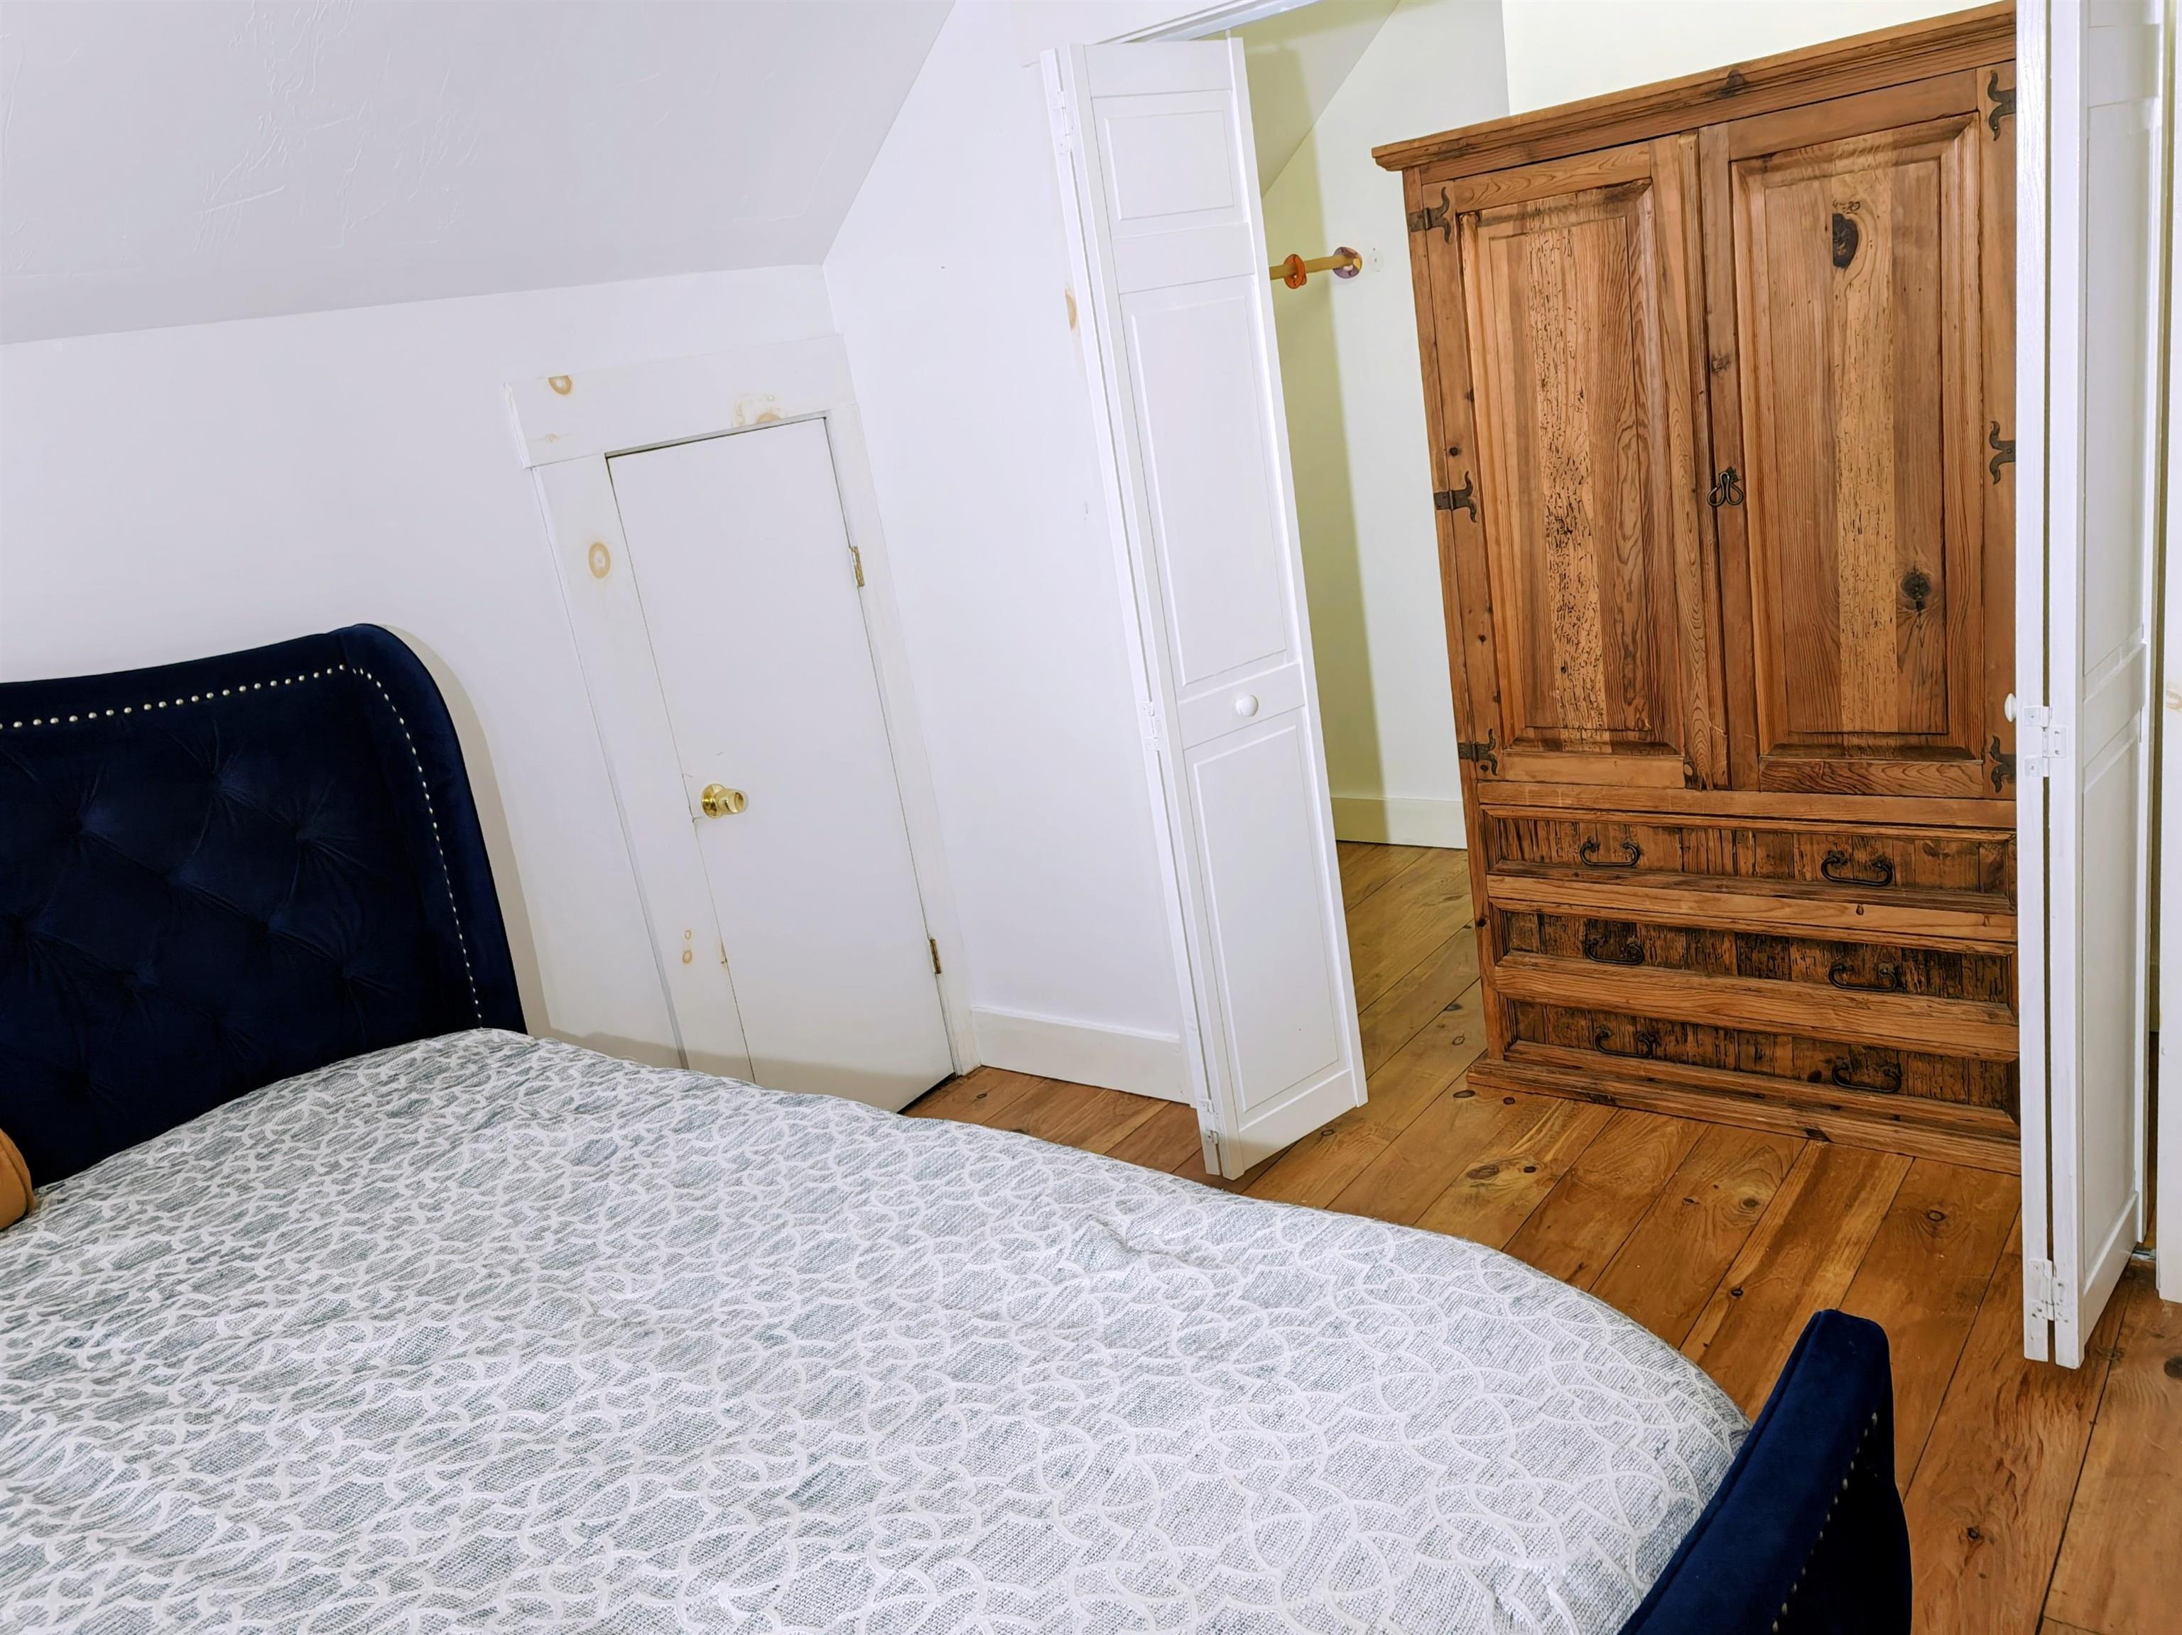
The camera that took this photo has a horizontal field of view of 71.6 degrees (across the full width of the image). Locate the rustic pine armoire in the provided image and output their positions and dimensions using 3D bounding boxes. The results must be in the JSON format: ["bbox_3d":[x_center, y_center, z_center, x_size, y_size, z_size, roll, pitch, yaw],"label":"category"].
[{"bbox_3d":[1.219,-0.361,2.758,1.055,1.800,0.570,3,21,36],"label":"rustic pine armoire"}]

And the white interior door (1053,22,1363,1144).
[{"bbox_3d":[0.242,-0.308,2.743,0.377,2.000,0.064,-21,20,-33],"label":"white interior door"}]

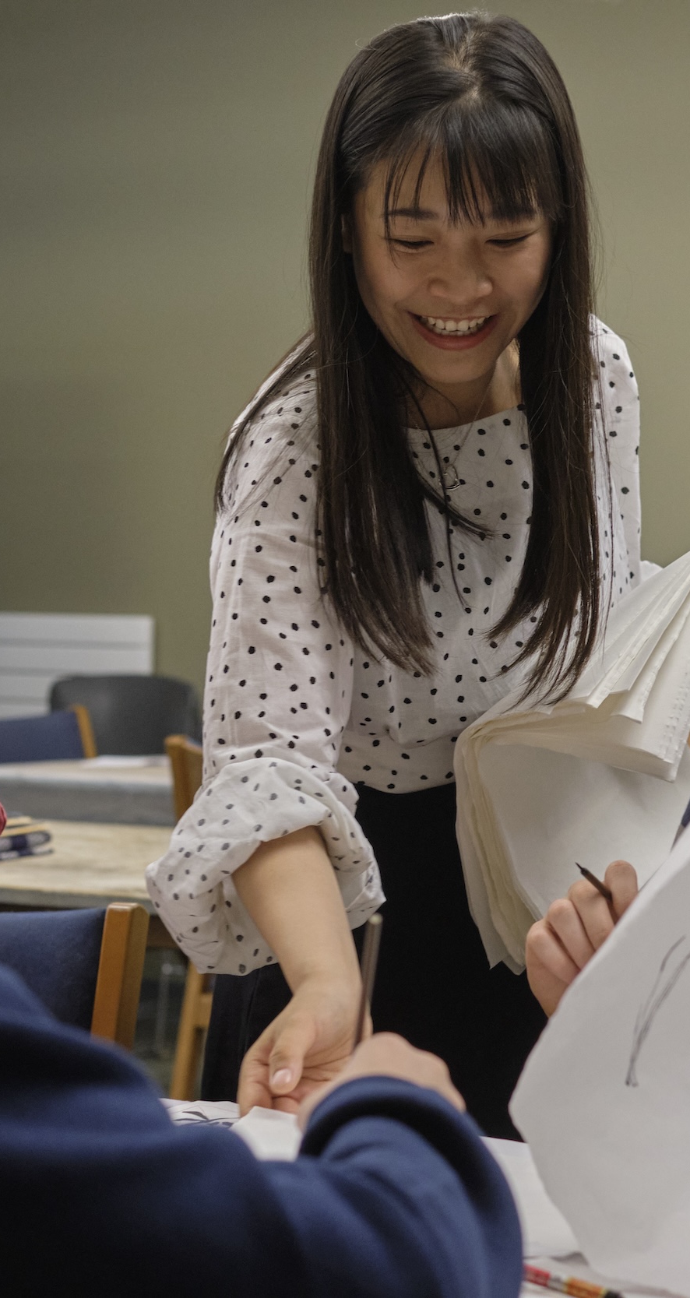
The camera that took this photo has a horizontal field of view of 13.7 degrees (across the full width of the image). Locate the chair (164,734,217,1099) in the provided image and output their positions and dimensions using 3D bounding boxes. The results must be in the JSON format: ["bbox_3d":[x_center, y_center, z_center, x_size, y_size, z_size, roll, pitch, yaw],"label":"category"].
[{"bbox_3d":[0.063,0.549,4.531,0.470,0.822,0.550,2,1,34],"label":"chair"}]

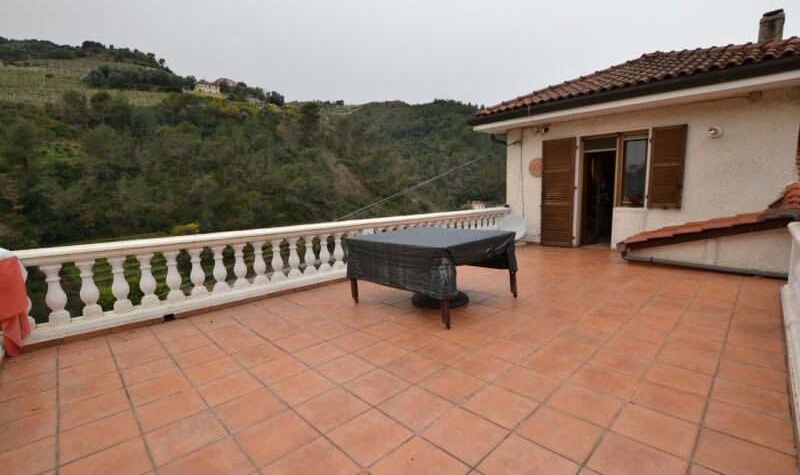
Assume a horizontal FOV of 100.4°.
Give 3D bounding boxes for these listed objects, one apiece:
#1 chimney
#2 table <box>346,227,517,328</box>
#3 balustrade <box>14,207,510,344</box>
[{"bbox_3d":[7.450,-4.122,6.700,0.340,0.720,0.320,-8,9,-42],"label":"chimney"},{"bbox_3d":[0.388,0.355,3.862,1.368,0.765,1.350,5,9,44],"label":"table"},{"bbox_3d":[-0.414,0.121,5.409,7.832,0.833,0.238,-8,9,-42],"label":"balustrade"}]

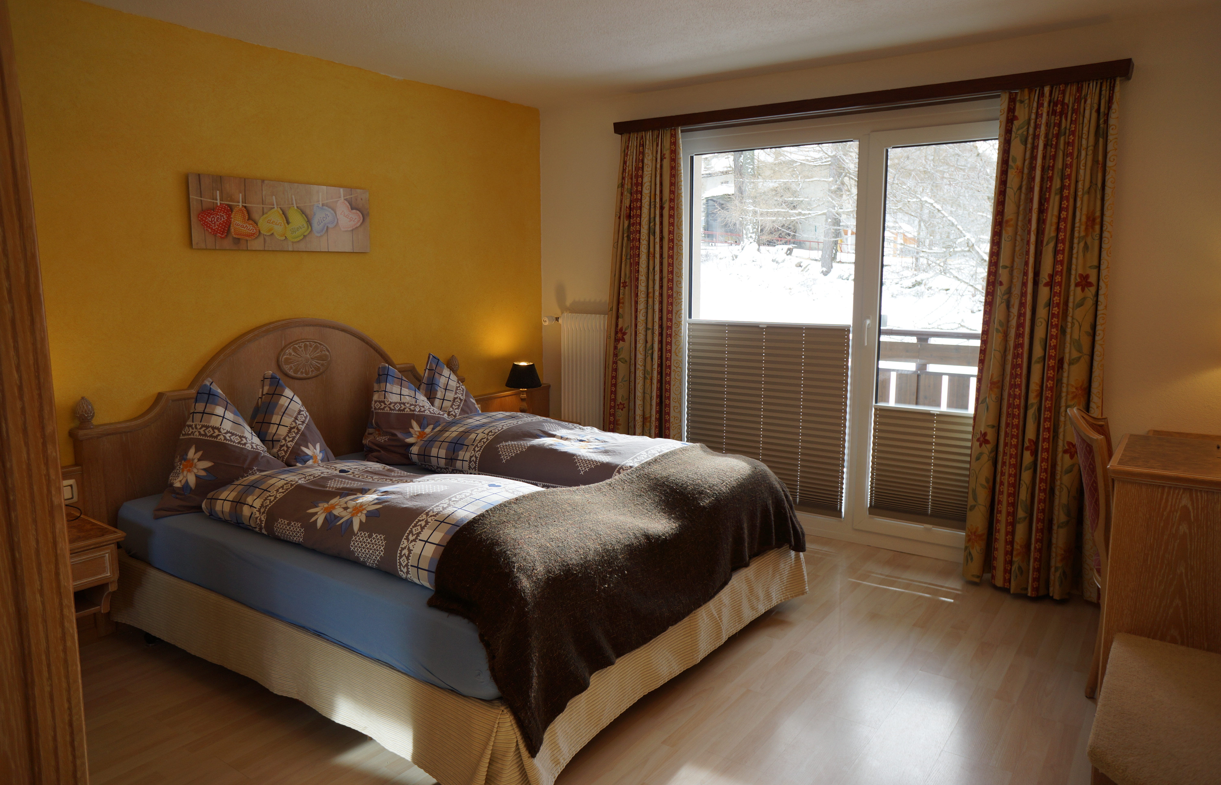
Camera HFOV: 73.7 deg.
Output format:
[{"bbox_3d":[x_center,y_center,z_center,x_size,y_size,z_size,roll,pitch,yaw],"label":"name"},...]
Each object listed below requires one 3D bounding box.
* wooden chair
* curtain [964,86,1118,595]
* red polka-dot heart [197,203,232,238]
[{"bbox_3d":[1.802,0.531,2.709,0.550,0.920,0.480,6,11,34],"label":"wooden chair"},{"bbox_3d":[1.827,-0.194,3.428,0.490,2.105,0.170,6,11,34],"label":"curtain"},{"bbox_3d":[-1.677,-0.730,3.459,0.020,0.146,0.152,6,11,35],"label":"red polka-dot heart"}]

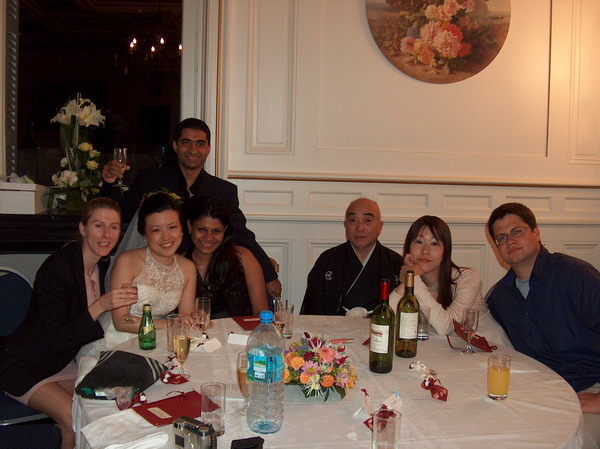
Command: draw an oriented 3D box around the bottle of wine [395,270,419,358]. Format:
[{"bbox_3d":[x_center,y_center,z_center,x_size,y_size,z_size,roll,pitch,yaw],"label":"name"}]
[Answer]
[{"bbox_3d":[0.381,0.313,2.255,0.076,0.299,0.076,2,6,3],"label":"bottle of wine"}]

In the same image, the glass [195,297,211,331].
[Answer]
[{"bbox_3d":[-0.361,0.352,2.355,0.056,0.160,0.056,1,6,-9],"label":"glass"}]

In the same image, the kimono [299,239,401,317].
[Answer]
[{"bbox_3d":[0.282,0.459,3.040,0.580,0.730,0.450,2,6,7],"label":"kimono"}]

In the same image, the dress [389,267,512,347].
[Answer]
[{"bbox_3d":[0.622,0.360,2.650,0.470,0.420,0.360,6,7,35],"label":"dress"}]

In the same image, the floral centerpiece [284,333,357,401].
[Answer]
[{"bbox_3d":[0.058,0.418,1.924,0.220,0.142,0.205,1,6,0],"label":"floral centerpiece"}]

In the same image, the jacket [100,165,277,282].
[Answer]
[{"bbox_3d":[-0.491,0.026,2.820,0.760,0.620,0.420,1,6,-10],"label":"jacket"}]

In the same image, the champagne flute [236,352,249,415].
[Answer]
[{"bbox_3d":[-0.141,0.426,1.723,0.058,0.157,0.058,1,6,0],"label":"champagne flute"}]

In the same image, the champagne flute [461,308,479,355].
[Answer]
[{"bbox_3d":[0.614,0.386,2.309,0.057,0.157,0.057,1,6,0],"label":"champagne flute"}]

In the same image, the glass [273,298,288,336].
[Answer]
[{"bbox_3d":[-0.067,0.357,2.392,0.056,0.160,0.056,1,6,-1],"label":"glass"}]

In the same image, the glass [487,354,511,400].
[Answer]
[{"bbox_3d":[0.584,0.448,1.876,0.063,0.118,0.063,1,6,0],"label":"glass"}]

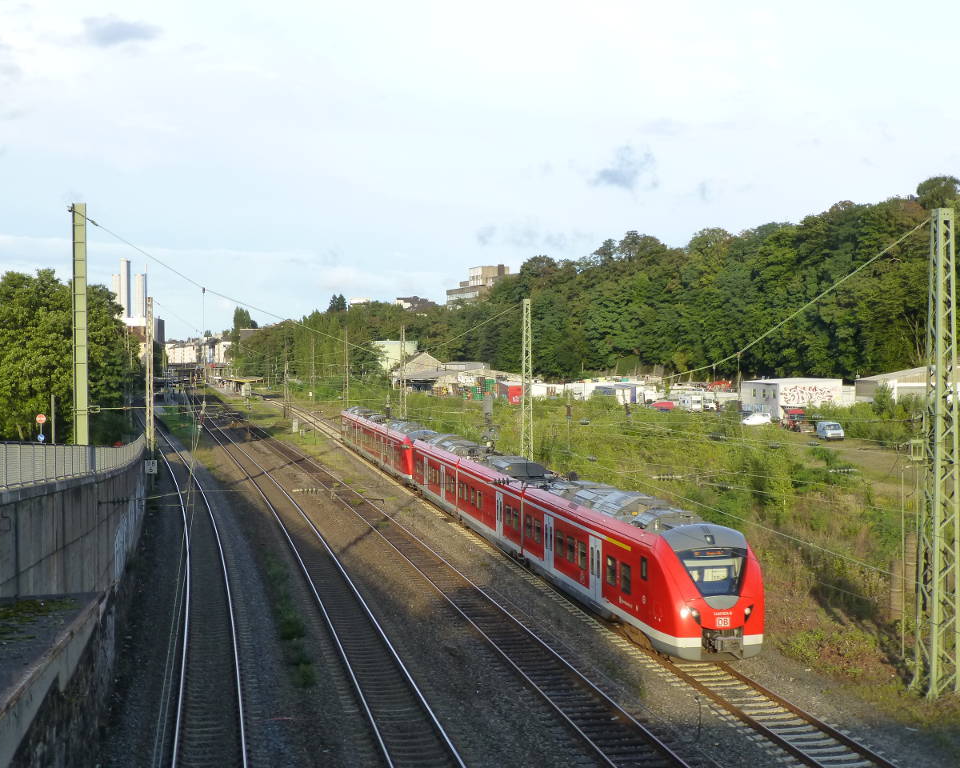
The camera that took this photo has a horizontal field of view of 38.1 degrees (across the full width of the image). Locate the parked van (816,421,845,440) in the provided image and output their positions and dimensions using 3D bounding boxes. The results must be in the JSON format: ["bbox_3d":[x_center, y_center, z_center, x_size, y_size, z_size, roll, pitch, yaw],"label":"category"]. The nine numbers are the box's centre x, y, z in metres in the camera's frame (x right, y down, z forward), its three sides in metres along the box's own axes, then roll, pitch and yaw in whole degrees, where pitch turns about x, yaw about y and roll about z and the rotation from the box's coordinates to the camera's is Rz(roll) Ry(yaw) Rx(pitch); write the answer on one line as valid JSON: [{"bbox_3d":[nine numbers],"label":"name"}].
[{"bbox_3d":[37.650,5.050,149.500,1.800,1.930,4.600,0,1,-2],"label":"parked van"}]

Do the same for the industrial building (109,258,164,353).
[{"bbox_3d":[-173.000,-31.500,700.000,30.000,63.000,30.000,0,1,-14],"label":"industrial building"}]

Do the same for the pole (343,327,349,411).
[{"bbox_3d":[-20.560,-1.500,213.000,0.650,14.300,0.650,0,1,-12],"label":"pole"}]

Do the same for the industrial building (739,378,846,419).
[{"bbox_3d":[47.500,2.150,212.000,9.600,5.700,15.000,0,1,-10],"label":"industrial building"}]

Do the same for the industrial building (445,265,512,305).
[{"bbox_3d":[0.000,-34.200,490.000,18.000,15.000,28.000,0,1,-18],"label":"industrial building"}]

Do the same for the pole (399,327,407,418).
[{"bbox_3d":[-8.280,0.140,150.000,0.700,13.000,0.700,0,1,-12],"label":"pole"}]

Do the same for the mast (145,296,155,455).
[{"bbox_3d":[-20.750,0.800,87.500,0.600,12.500,0.600,0,1,-12],"label":"mast"}]

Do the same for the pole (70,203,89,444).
[{"bbox_3d":[-10.580,-1.100,36.800,0.400,7.350,0.400,0,1,-10],"label":"pole"}]

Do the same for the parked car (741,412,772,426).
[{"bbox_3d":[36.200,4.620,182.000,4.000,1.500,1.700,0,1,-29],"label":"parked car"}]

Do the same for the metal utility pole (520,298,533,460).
[{"bbox_3d":[3.060,1.060,90.000,0.780,13.000,0.780,0,1,-12],"label":"metal utility pole"}]

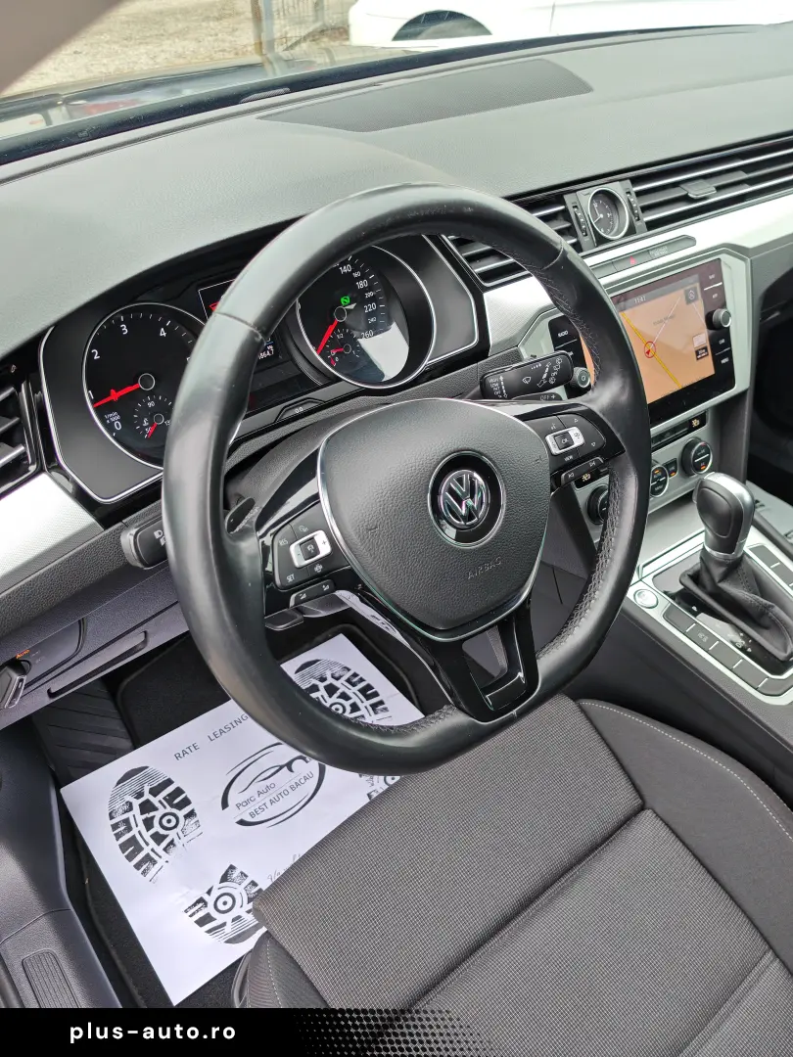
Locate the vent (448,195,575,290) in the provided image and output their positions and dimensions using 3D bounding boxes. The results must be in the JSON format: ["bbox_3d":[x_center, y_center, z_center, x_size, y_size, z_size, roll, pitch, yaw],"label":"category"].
[{"bbox_3d":[0.098,-0.255,0.713,0.155,0.056,0.030,-26,21,-29],"label":"vent"}]

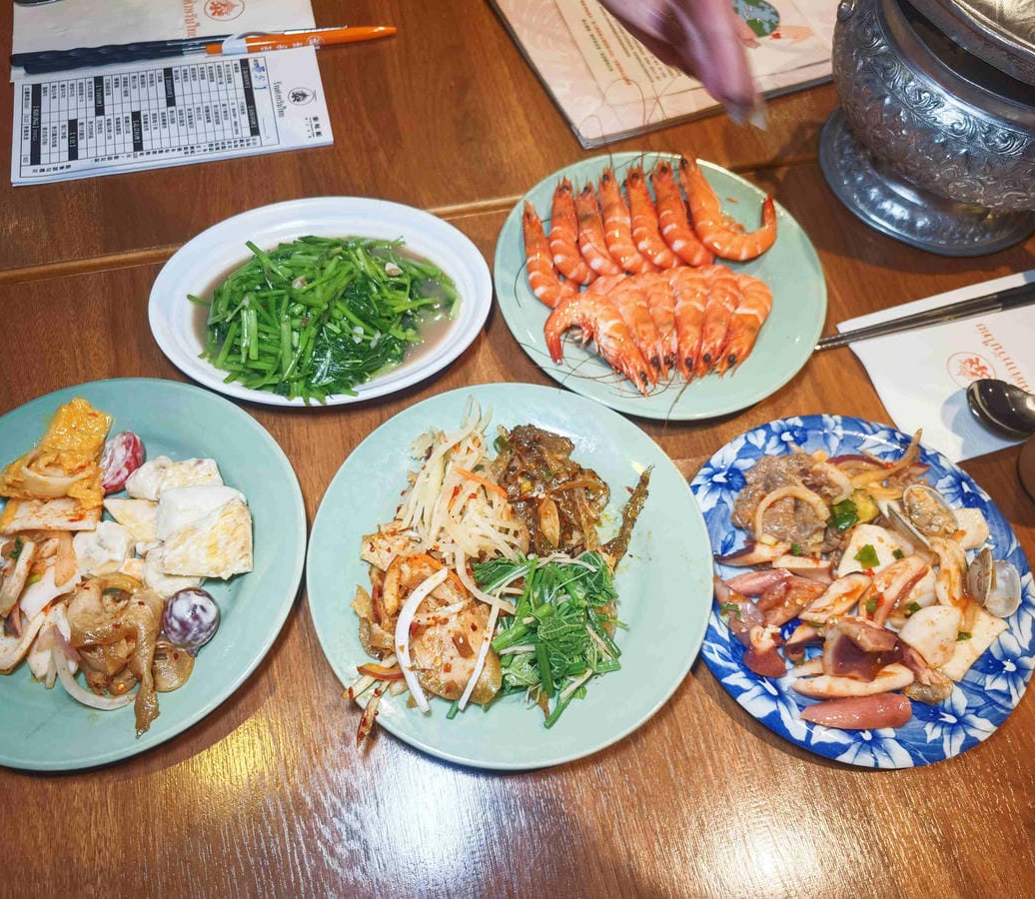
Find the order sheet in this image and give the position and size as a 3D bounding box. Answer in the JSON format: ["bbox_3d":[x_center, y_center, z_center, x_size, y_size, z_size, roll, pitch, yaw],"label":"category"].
[{"bbox_3d":[-0.240,-0.236,0.555,0.209,0.004,0.101,-10,65,-8],"label":"order sheet"}]

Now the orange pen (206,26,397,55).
[{"bbox_3d":[-0.158,-0.303,0.588,0.138,0.013,0.014,-10,65,-8],"label":"orange pen"}]

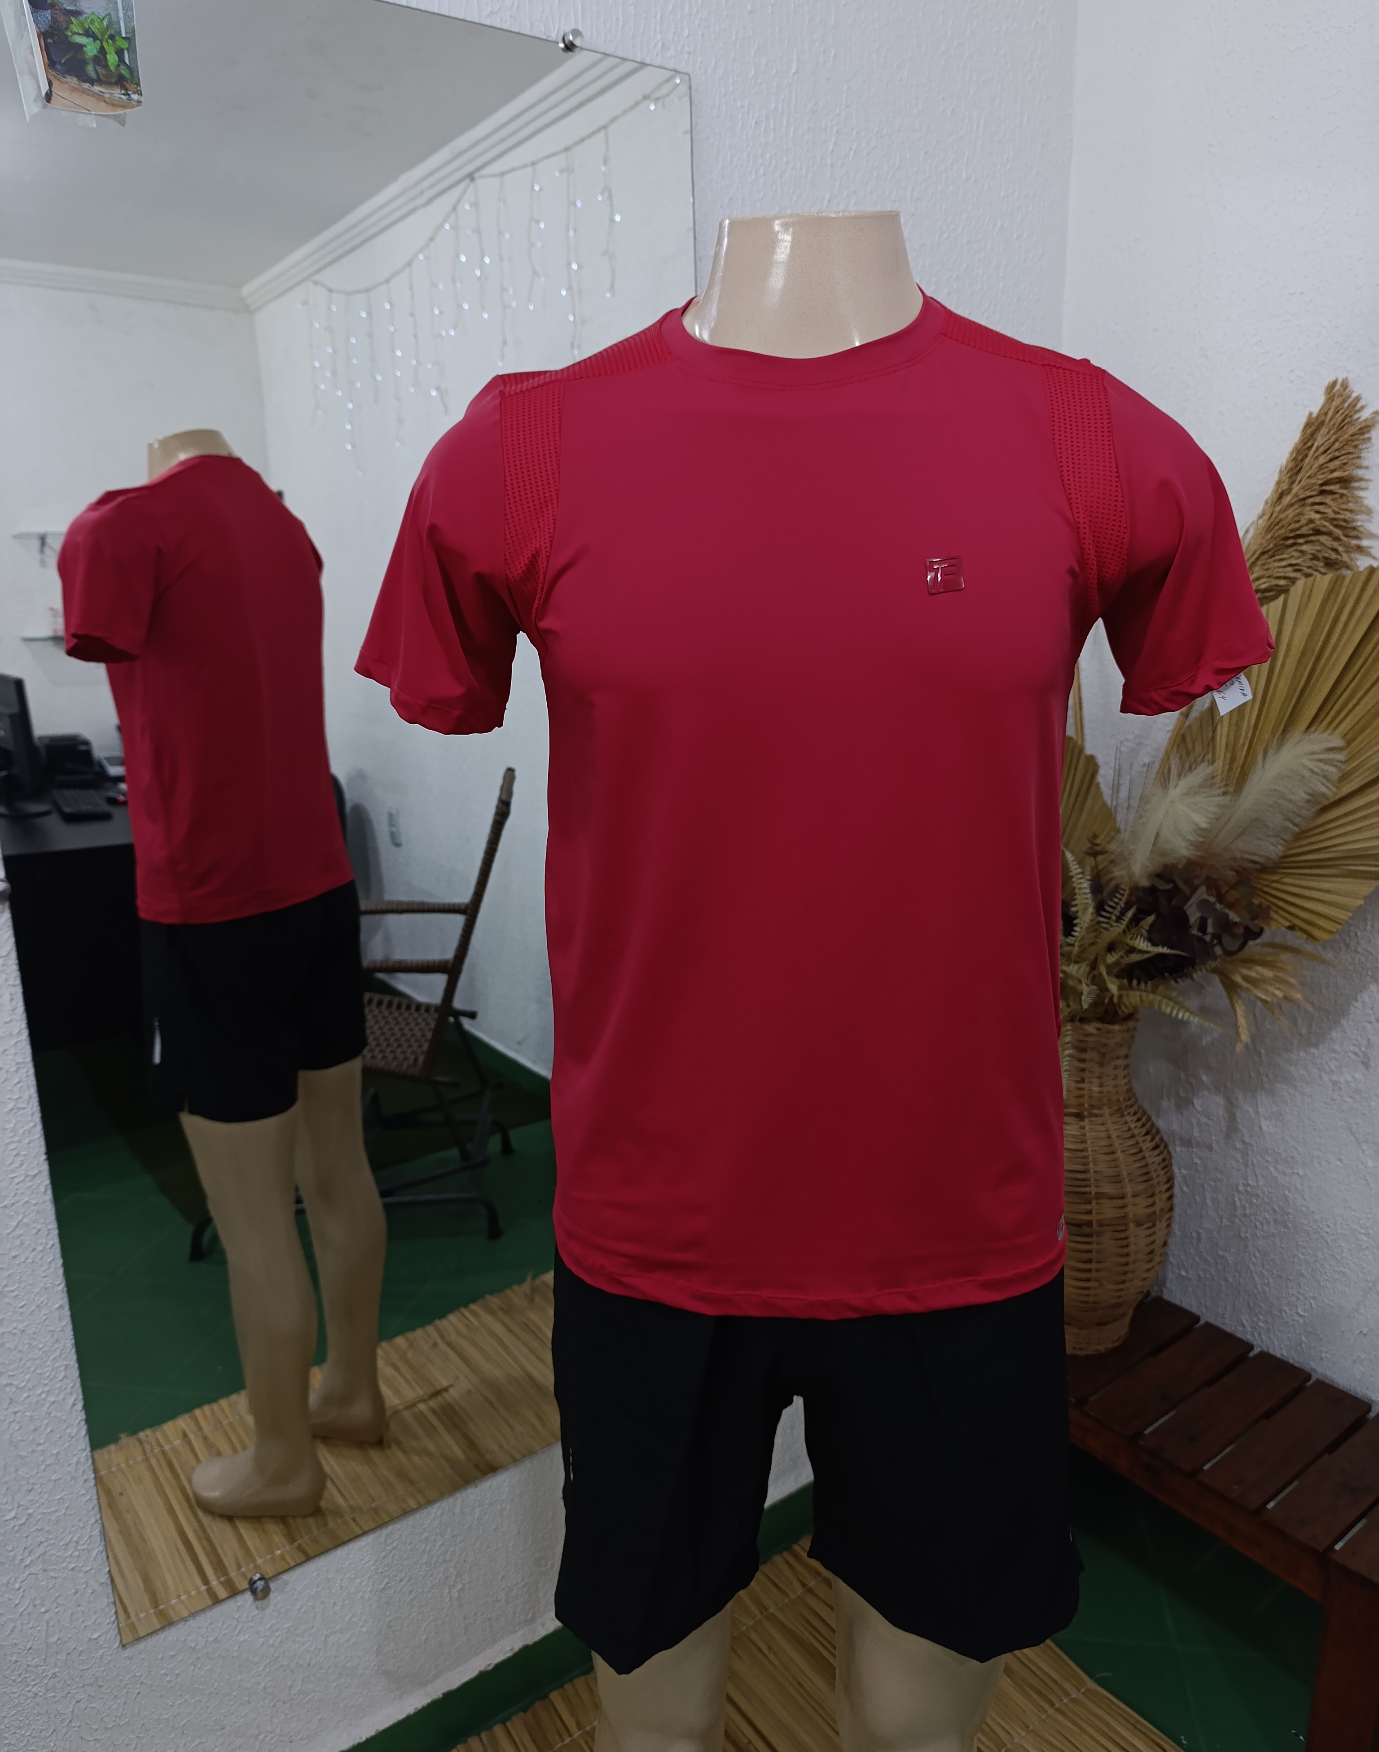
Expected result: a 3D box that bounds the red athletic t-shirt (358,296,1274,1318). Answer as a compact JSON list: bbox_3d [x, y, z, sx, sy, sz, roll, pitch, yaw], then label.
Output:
[{"bbox_3d":[0.084,-0.035,0.804,0.585,0.649,0.278,-1,13,1],"label":"red athletic t-shirt"}]

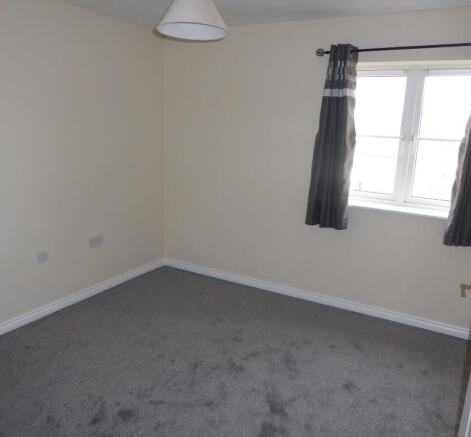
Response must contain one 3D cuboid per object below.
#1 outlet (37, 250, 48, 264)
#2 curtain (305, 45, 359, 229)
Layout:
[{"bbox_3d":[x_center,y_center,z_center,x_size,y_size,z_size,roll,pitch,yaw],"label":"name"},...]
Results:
[{"bbox_3d":[-1.434,0.294,3.142,0.014,0.087,0.087,9,15,28],"label":"outlet"},{"bbox_3d":[0.757,-0.605,3.264,0.320,1.370,0.120,9,15,28],"label":"curtain"}]

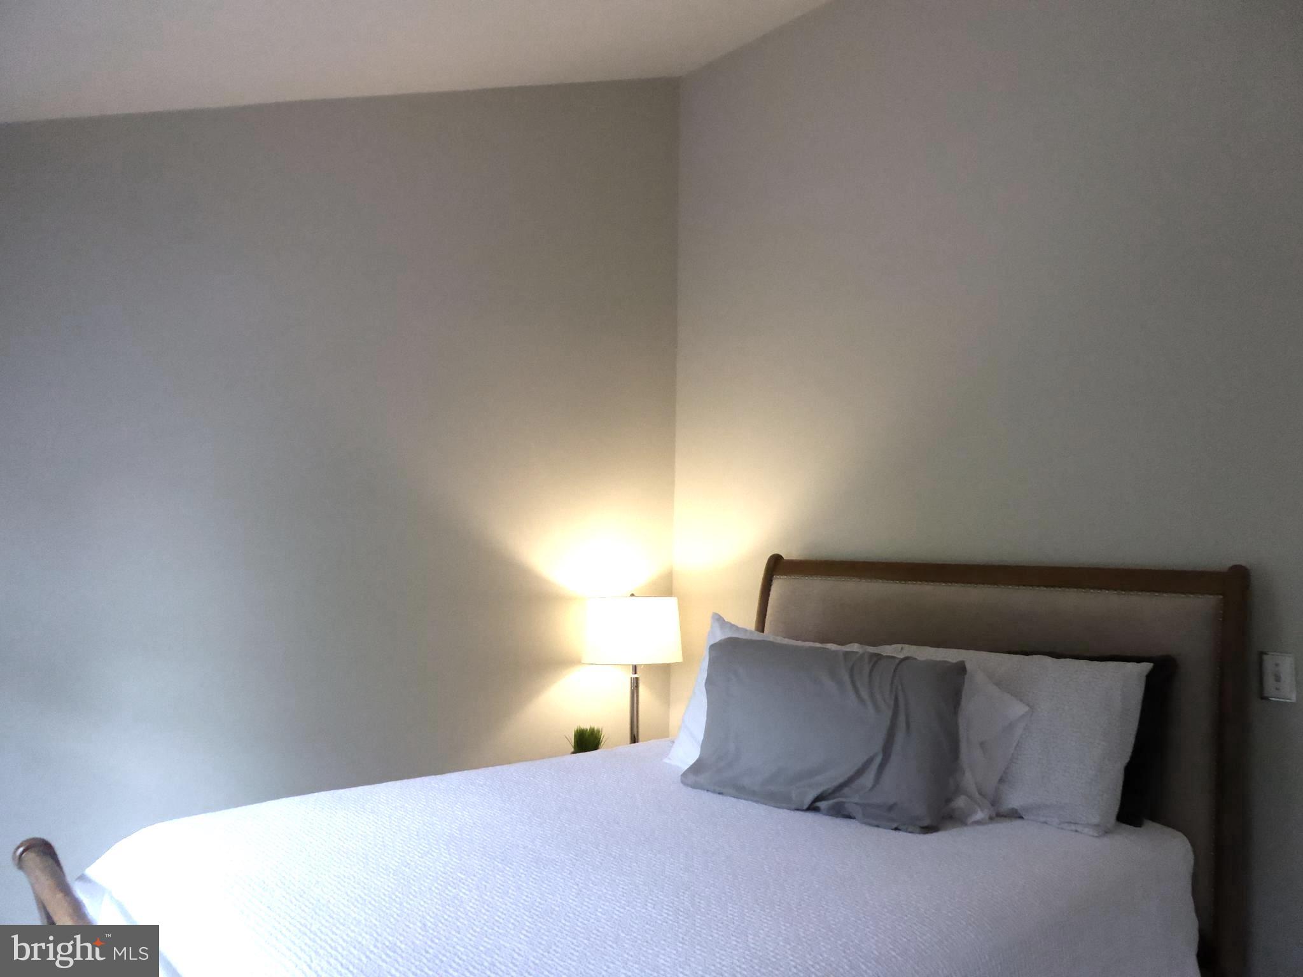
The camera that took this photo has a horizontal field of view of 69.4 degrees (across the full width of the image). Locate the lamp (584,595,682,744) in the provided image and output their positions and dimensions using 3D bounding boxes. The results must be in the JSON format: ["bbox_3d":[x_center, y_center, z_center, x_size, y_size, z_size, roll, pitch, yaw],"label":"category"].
[{"bbox_3d":[-0.069,0.732,3.547,0.376,0.651,0.376,1,-4,0],"label":"lamp"}]

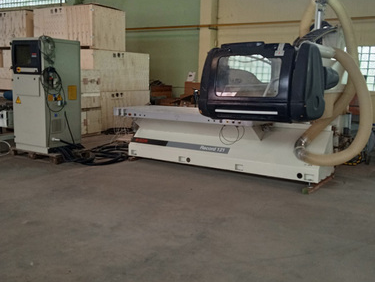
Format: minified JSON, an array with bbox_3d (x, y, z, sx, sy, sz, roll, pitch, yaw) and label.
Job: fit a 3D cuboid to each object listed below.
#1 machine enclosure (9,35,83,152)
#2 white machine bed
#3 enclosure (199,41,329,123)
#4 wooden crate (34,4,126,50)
[{"bbox_3d":[-2.424,-0.773,6.970,0.852,1.828,0.782,6,10,29],"label":"machine enclosure"},{"bbox_3d":[0.508,-0.052,6.556,3.426,0.852,1.108,6,10,29],"label":"white machine bed"},{"bbox_3d":[1.032,-0.798,5.505,1.371,0.976,1.136,6,10,29],"label":"enclosure"},{"bbox_3d":[-2.747,-2.821,10.399,1.953,0.970,1.288,6,10,29],"label":"wooden crate"}]

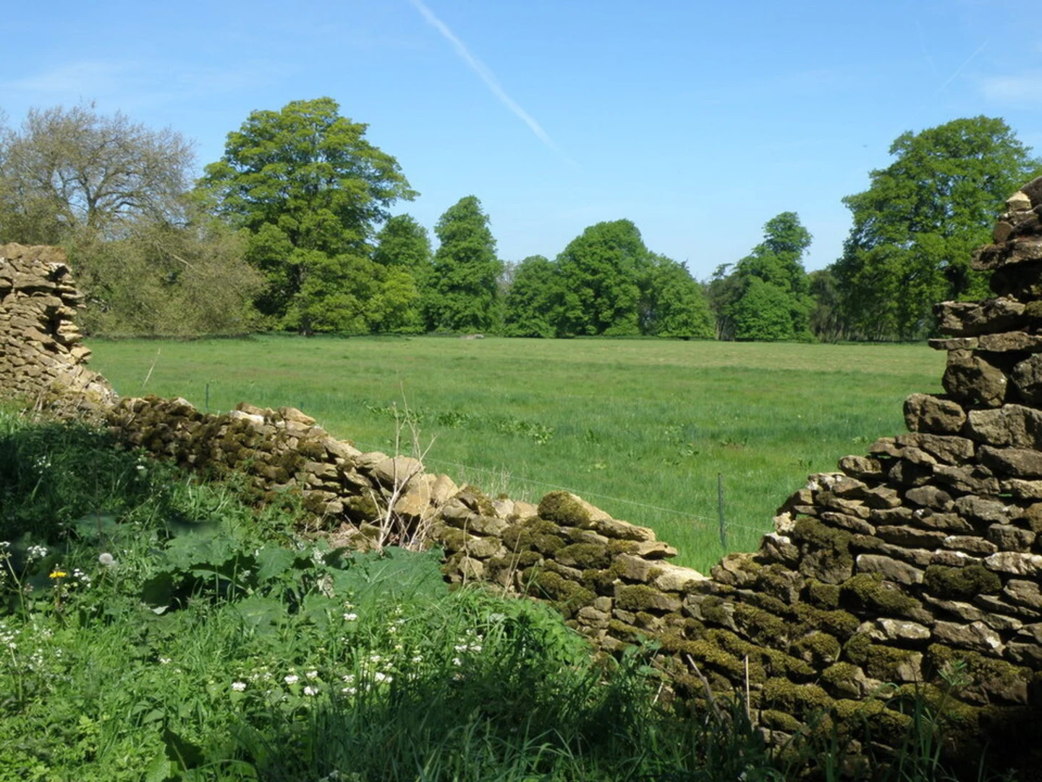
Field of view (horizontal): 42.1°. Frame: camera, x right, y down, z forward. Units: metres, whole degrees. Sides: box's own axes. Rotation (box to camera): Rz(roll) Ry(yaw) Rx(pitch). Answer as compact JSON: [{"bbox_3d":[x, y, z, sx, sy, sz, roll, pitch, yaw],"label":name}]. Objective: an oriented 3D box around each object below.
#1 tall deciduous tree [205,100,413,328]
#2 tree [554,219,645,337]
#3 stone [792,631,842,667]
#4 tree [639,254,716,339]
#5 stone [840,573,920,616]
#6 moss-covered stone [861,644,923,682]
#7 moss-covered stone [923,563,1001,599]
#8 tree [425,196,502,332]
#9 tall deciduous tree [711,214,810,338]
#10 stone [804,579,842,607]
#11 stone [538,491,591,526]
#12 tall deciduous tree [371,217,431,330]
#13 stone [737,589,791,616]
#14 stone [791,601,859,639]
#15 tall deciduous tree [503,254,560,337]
[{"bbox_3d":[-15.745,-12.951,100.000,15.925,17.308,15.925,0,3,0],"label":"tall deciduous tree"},{"bbox_3d":[8.989,-12.901,155.000,10.400,13.300,10.000,0,3,0],"label":"tree"},{"bbox_3d":[1.054,0.919,4.830,0.150,0.120,0.180,-2,3,-31],"label":"stone"},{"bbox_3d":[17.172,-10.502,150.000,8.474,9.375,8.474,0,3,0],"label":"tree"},{"bbox_3d":[1.083,0.613,4.080,0.170,0.112,0.235,-3,4,-41],"label":"stone"},{"bbox_3d":[1.247,0.915,4.550,0.170,0.120,0.210,-2,3,-31],"label":"moss-covered stone"},{"bbox_3d":[1.264,0.544,3.880,0.160,0.095,0.220,-3,4,-41],"label":"moss-covered stone"},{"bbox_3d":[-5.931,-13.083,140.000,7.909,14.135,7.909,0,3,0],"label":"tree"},{"bbox_3d":[26.193,-12.456,147.000,10.600,13.900,9.500,0,3,0],"label":"tall deciduous tree"},{"bbox_3d":[0.948,0.636,4.250,0.115,0.080,0.115,-3,4,-41],"label":"stone"},{"bbox_3d":[0.203,0.545,6.300,0.200,0.155,0.270,-2,3,-31],"label":"stone"},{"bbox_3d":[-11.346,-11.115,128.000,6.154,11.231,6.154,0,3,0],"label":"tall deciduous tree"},{"bbox_3d":[0.789,0.691,4.420,0.130,0.072,0.165,-3,4,-41],"label":"stone"},{"bbox_3d":[1.082,0.814,4.800,0.180,0.120,0.250,-2,3,-31],"label":"stone"},{"bbox_3d":[1.219,-10.922,156.000,7.000,9.500,7.000,0,3,0],"label":"tall deciduous tree"}]

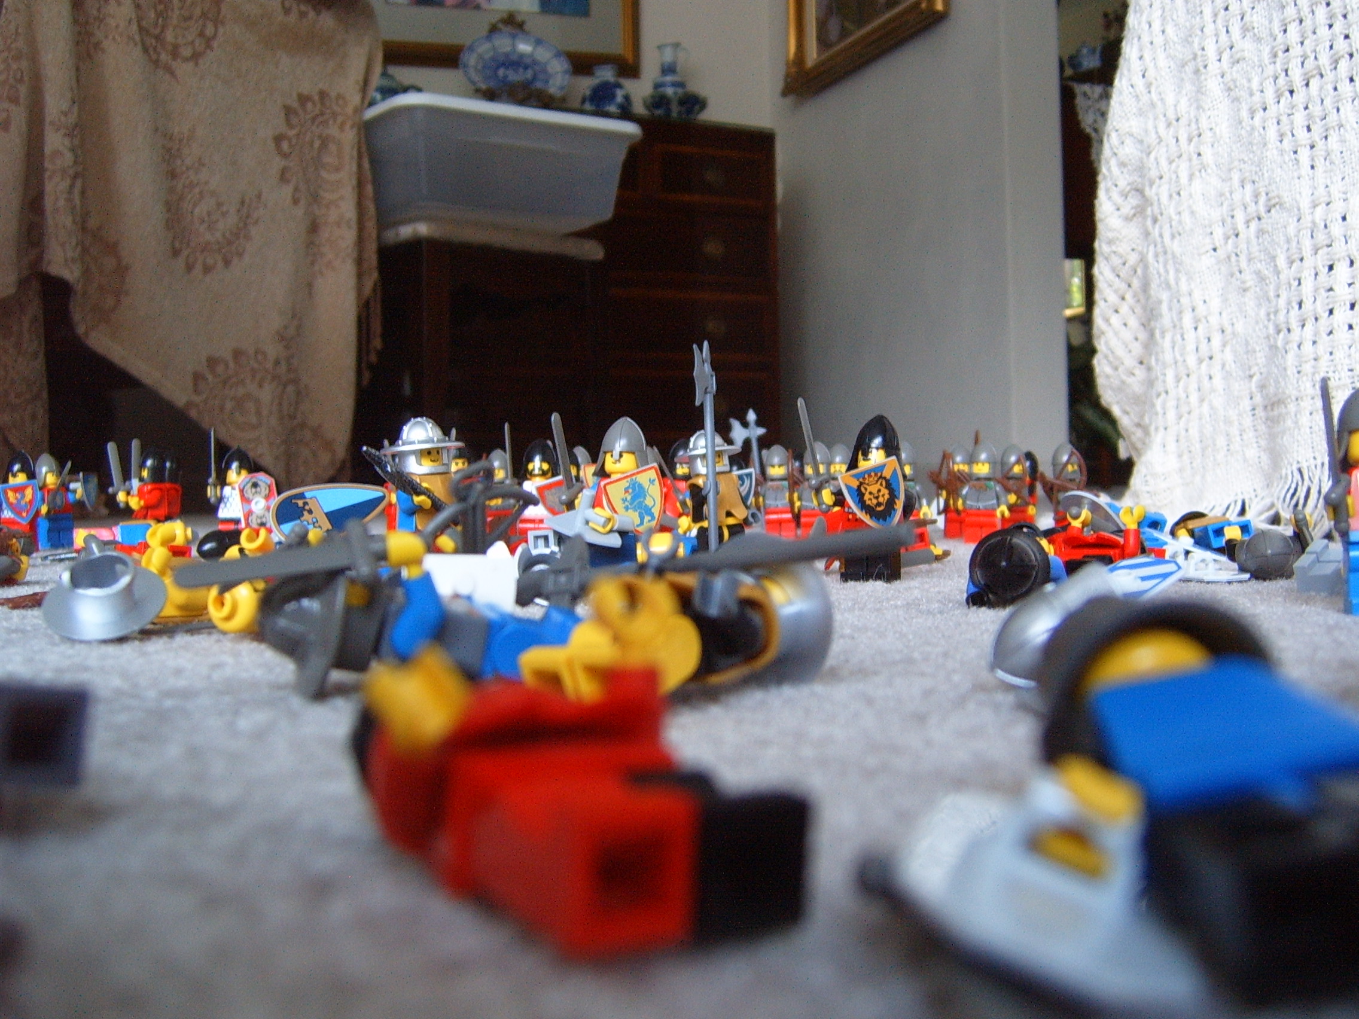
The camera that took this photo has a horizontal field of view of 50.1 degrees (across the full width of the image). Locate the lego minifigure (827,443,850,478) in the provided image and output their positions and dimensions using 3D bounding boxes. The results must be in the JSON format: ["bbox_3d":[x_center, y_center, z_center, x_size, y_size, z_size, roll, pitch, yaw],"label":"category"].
[{"bbox_3d":[0.074,-0.023,0.672,0.012,0.016,0.013,-1,1,3],"label":"lego minifigure"}]

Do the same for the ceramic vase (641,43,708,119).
[{"bbox_3d":[-0.011,-0.998,3.400,0.148,0.190,0.148,-1,1,-6],"label":"ceramic vase"}]

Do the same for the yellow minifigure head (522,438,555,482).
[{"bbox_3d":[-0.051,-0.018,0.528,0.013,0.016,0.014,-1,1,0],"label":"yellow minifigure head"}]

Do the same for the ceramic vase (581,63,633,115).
[{"bbox_3d":[-0.165,-0.952,3.320,0.118,0.138,0.118,-1,1,-6],"label":"ceramic vase"}]

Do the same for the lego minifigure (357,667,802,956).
[{"bbox_3d":[-0.010,0.018,0.103,0.022,0.014,0.041,0,0,-30],"label":"lego minifigure"}]

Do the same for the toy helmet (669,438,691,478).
[{"bbox_3d":[0.002,-0.021,0.597,0.012,0.016,0.013,-1,1,0],"label":"toy helmet"}]

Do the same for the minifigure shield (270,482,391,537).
[{"bbox_3d":[-0.078,0.001,0.327,0.028,0.017,0.005,-19,-28,-35],"label":"minifigure shield"}]

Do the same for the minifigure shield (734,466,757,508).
[{"bbox_3d":[0.031,-0.010,0.700,0.015,0.017,0.005,-11,2,-2],"label":"minifigure shield"}]

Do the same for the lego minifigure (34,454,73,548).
[{"bbox_3d":[-0.291,-0.004,0.675,0.013,0.045,0.021,0,1,28],"label":"lego minifigure"}]

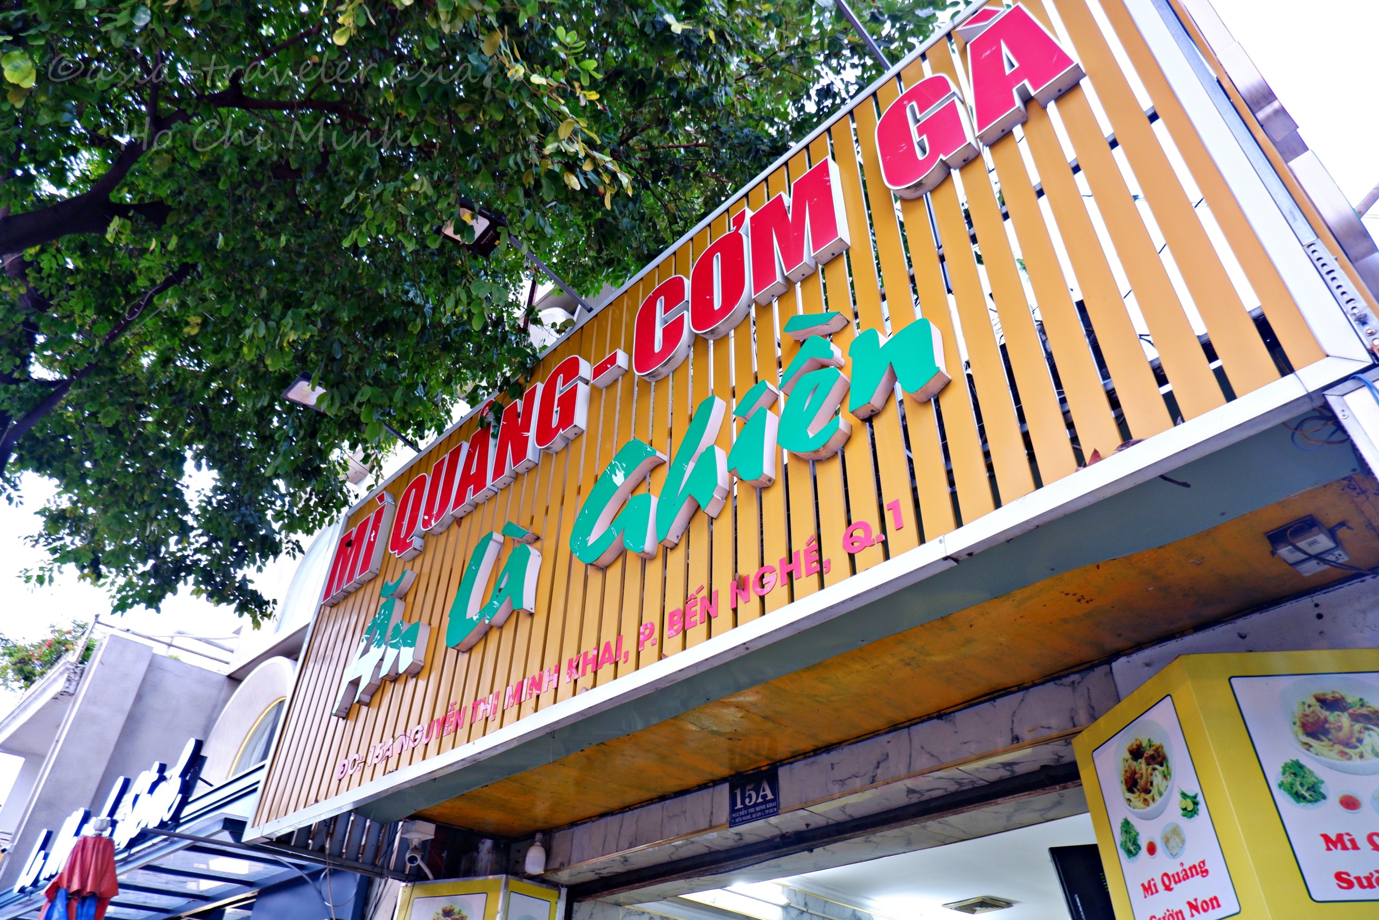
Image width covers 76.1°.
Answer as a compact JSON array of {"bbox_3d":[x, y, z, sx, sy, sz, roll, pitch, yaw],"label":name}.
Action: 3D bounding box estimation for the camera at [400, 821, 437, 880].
[{"bbox_3d":[-1.285,1.824,4.140,0.148,0.220,0.175,11,-39,-12],"label":"camera"}]

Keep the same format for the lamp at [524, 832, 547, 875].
[{"bbox_3d":[-0.698,1.803,4.045,0.094,0.180,0.094,1,-38,1],"label":"lamp"}]

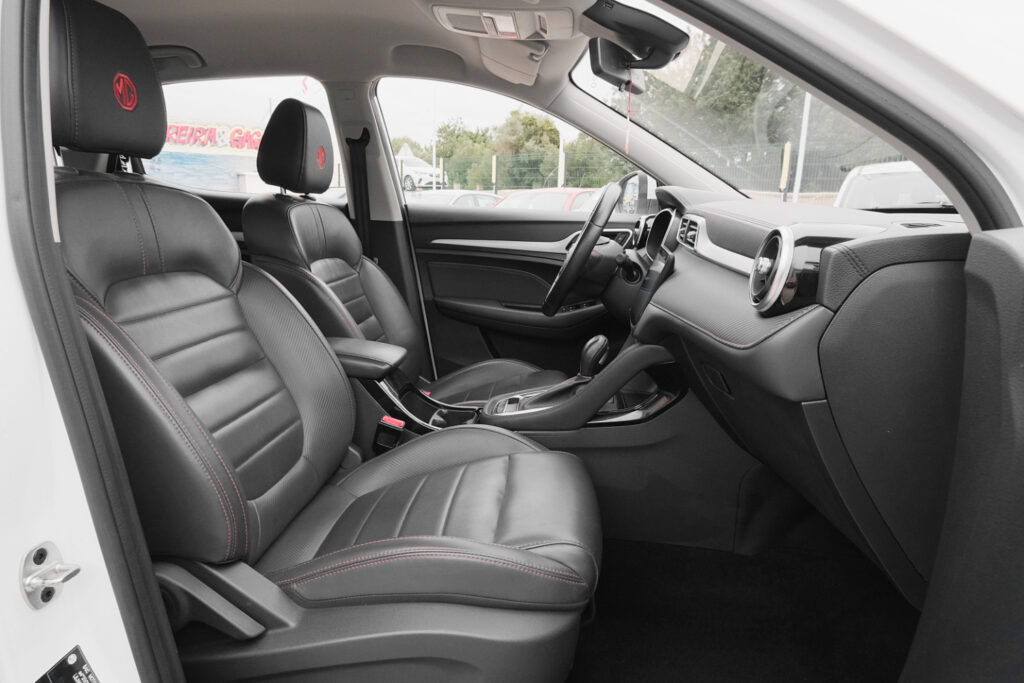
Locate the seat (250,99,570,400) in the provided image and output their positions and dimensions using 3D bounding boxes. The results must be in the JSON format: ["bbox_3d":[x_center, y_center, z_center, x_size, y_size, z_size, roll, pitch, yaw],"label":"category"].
[{"bbox_3d":[-0.210,-0.101,1.692,0.780,1.000,0.530,1,11,4],"label":"seat"}]

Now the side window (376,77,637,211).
[{"bbox_3d":[0.039,-0.570,1.913,0.800,0.395,0.050,1,34,4],"label":"side window"}]

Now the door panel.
[{"bbox_3d":[0.078,-0.120,2.025,0.830,0.590,0.130,1,11,4],"label":"door panel"}]

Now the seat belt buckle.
[{"bbox_3d":[-0.242,0.189,1.272,0.045,0.090,0.028,18,12,0],"label":"seat belt buckle"}]

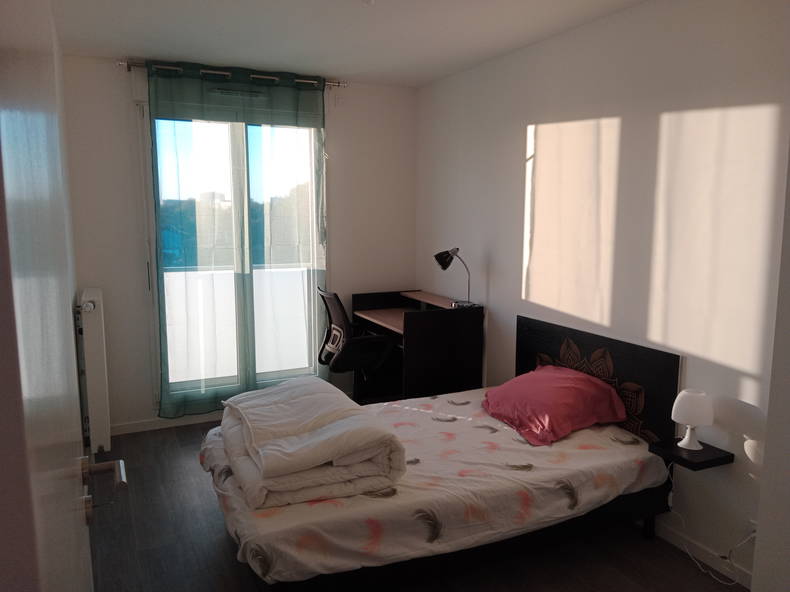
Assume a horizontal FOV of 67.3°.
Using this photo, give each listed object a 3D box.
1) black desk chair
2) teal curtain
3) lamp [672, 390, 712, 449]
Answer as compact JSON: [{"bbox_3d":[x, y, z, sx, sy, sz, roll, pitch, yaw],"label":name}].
[{"bbox_3d":[-0.250,0.458,4.077,0.600,1.031,0.600,-3,9,-20],"label":"black desk chair"},{"bbox_3d":[-1.063,-0.370,4.222,1.243,2.362,0.101,-4,9,-26],"label":"teal curtain"},{"bbox_3d":[1.273,0.522,2.533,0.161,0.253,0.161,-4,9,-26],"label":"lamp"}]

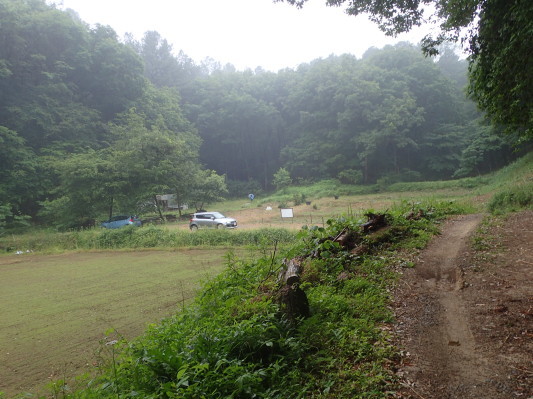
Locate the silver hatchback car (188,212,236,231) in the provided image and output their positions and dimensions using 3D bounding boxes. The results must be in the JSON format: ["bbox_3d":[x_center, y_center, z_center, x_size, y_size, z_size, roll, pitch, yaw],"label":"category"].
[{"bbox_3d":[-4.592,1.920,39.400,3.850,1.500,1.700,-3,0,18],"label":"silver hatchback car"}]

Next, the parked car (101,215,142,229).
[{"bbox_3d":[-14.480,2.422,46.000,4.050,1.480,1.700,-2,0,25],"label":"parked car"}]

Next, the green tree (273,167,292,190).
[{"bbox_3d":[2.149,-2.780,62.000,2.600,3.200,2.500,-1,1,0],"label":"green tree"}]

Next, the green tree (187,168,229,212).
[{"bbox_3d":[-6.574,-0.994,51.000,4.400,4.600,4.300,-1,1,-7],"label":"green tree"}]

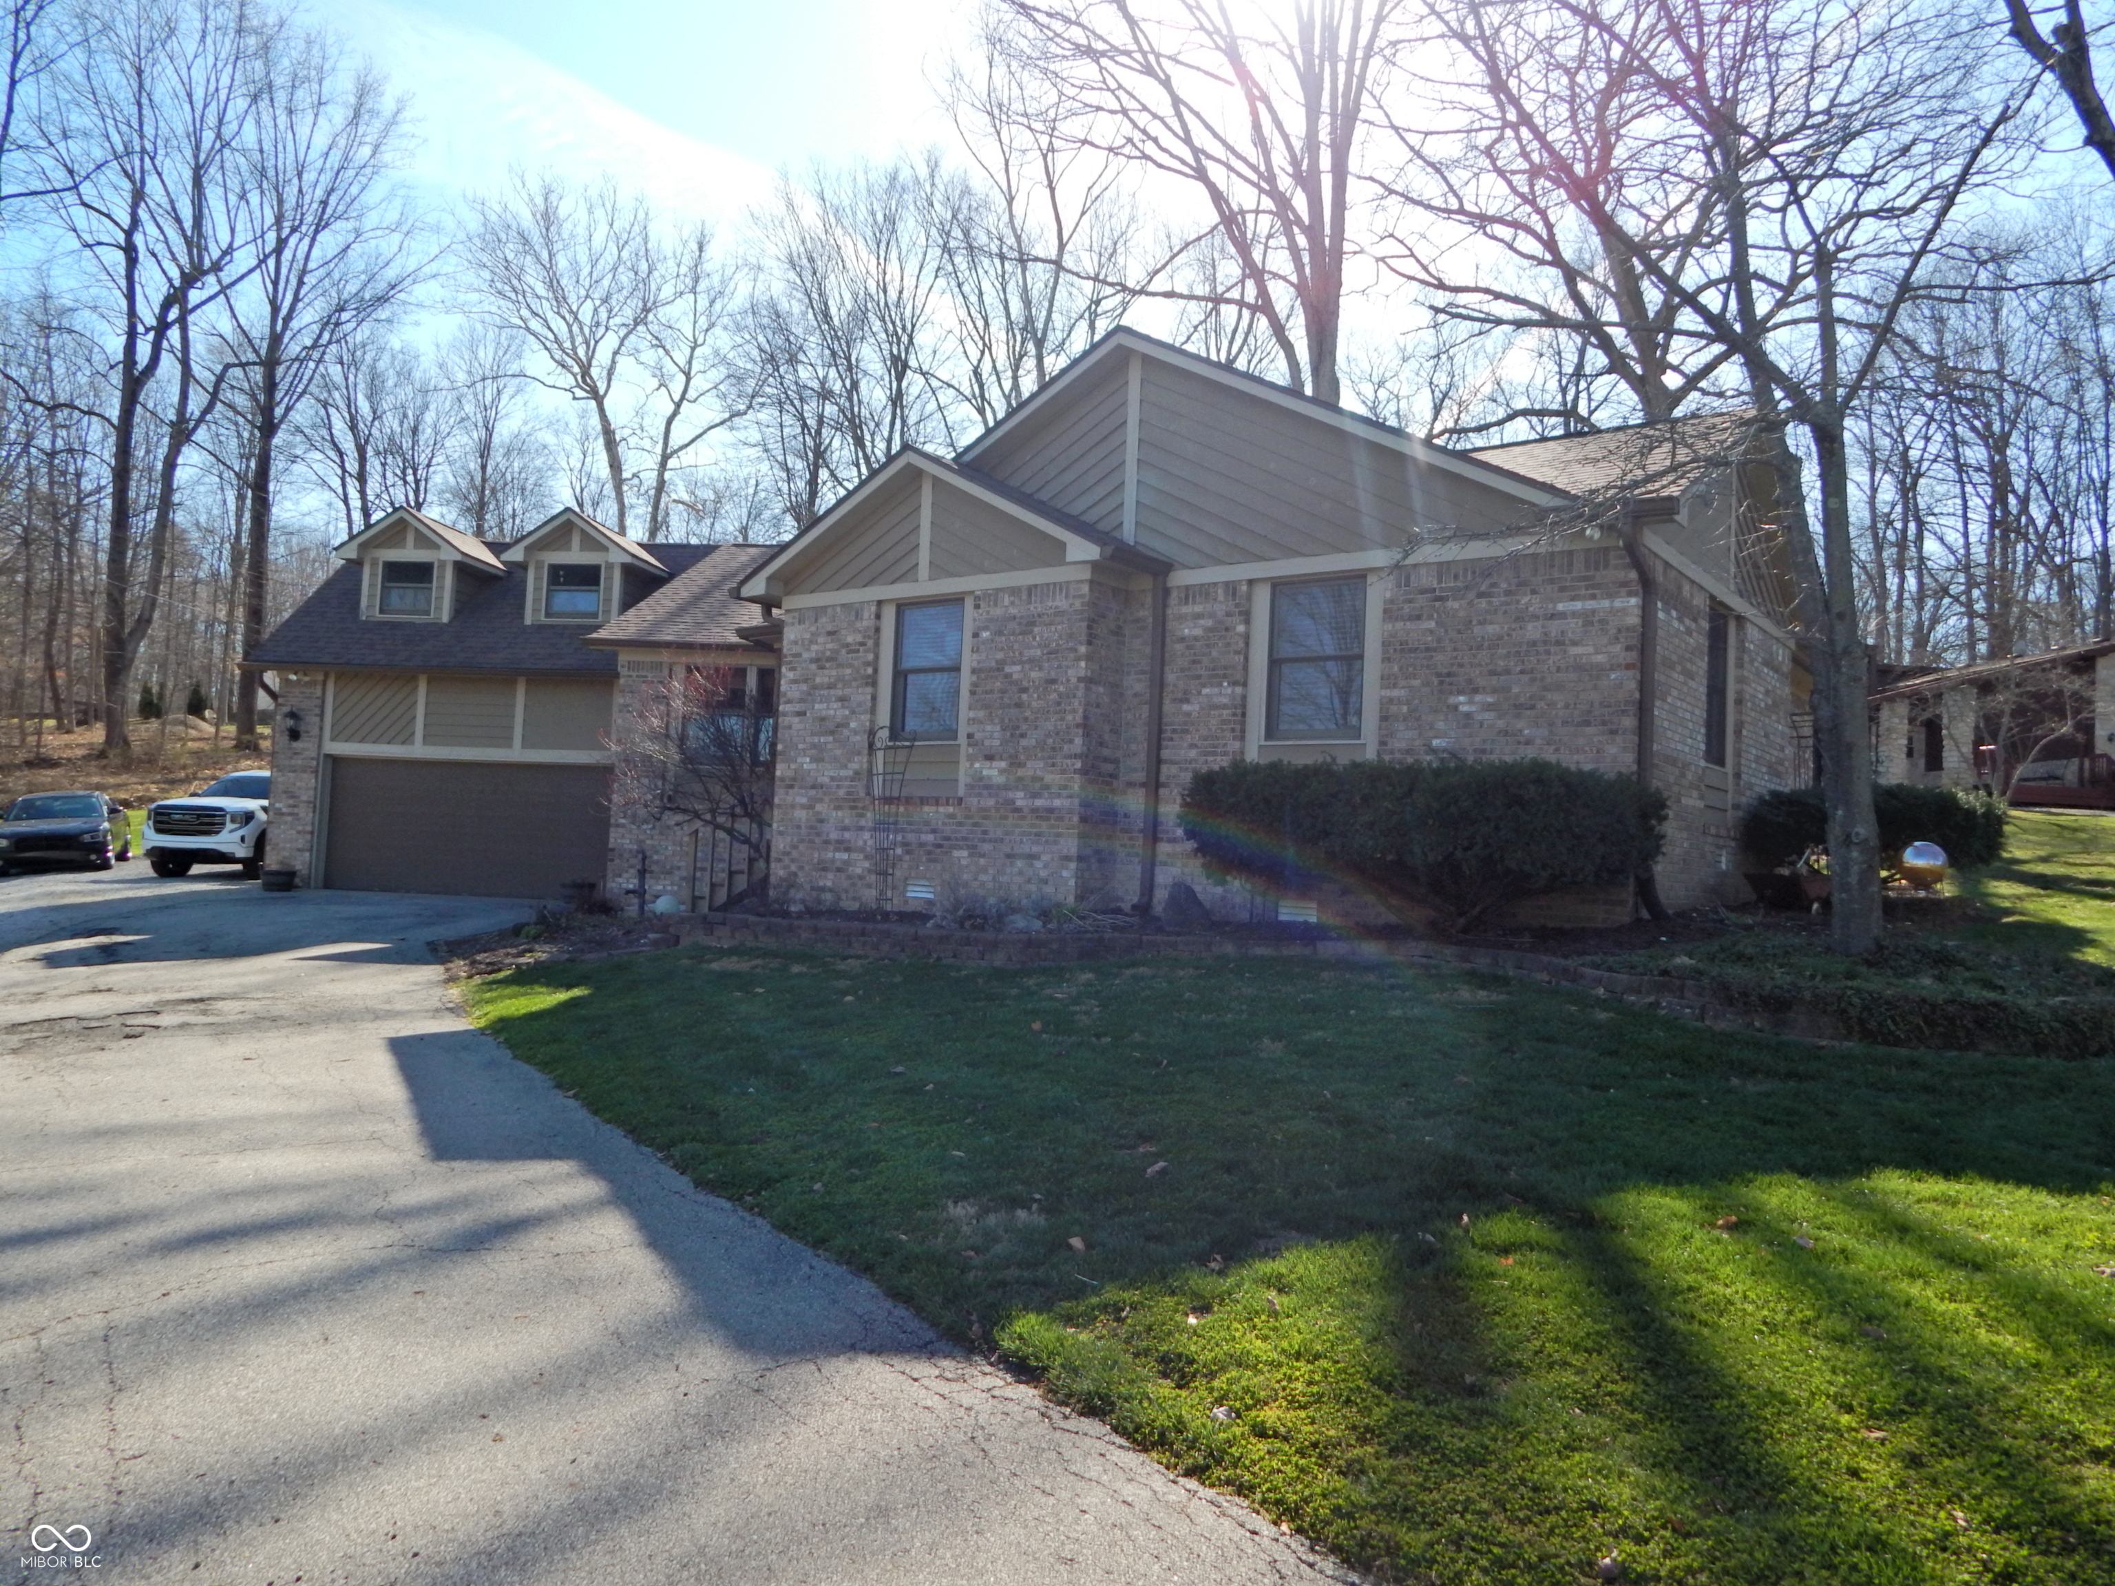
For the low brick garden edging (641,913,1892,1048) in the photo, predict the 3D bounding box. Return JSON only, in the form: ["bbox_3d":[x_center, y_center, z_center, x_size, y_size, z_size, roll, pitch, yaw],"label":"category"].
[{"bbox_3d":[0.436,1.209,9.754,9.555,0.543,1.224,1,-2,38],"label":"low brick garden edging"}]

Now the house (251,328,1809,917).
[{"bbox_3d":[-2.763,-1.271,19.573,23.750,6.100,9.350,1,-2,38],"label":"house"}]

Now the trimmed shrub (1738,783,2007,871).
[{"bbox_3d":[7.459,0.423,12.288,2.000,1.000,1.900,1,-2,38],"label":"trimmed shrub"}]

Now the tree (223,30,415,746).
[{"bbox_3d":[-22.102,-11.973,40.000,5.200,21.000,5.200,3,-2,-30],"label":"tree"}]

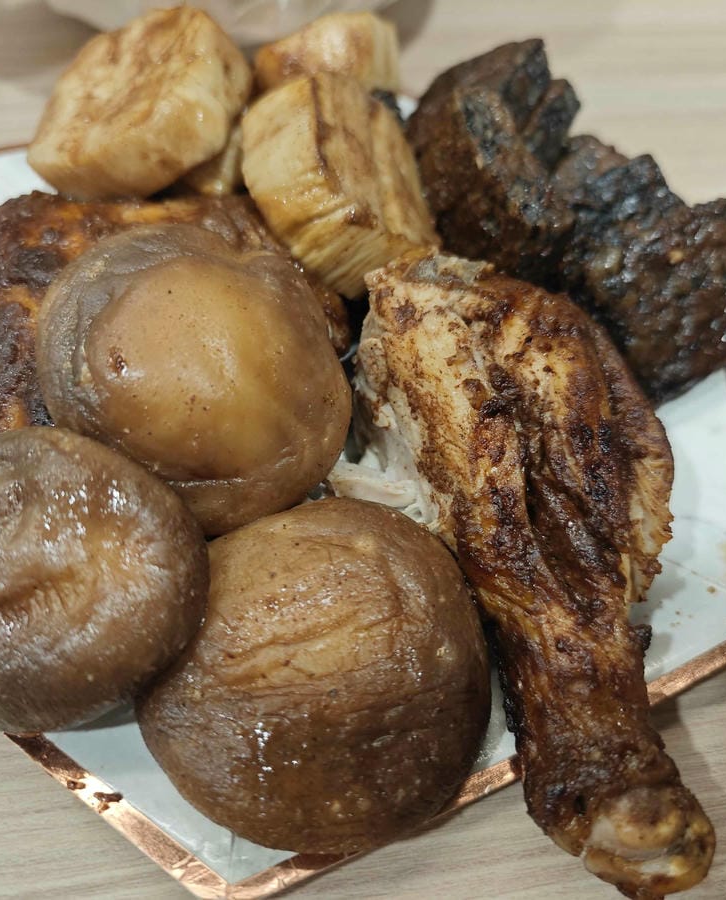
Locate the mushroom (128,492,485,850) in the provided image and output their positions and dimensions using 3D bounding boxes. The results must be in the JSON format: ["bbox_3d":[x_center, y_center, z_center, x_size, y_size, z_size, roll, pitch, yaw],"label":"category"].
[{"bbox_3d":[-0.008,0.035,0.138,0.062,0.035,0.062,2,57,-3],"label":"mushroom"}]

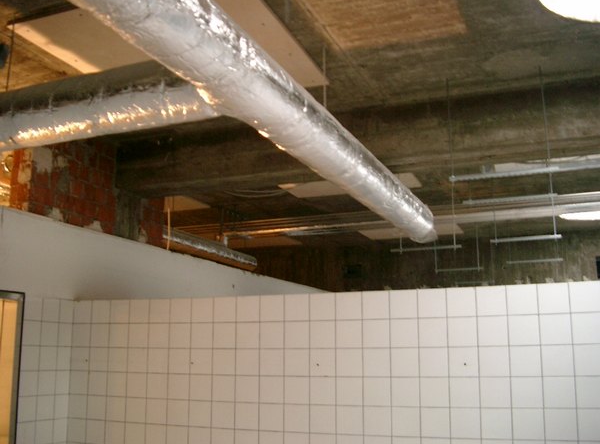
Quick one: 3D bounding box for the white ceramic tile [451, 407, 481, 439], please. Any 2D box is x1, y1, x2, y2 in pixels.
[{"bbox_3d":[0.818,0.993,3.167,0.150,0.150,0.010,-5,-13,21],"label":"white ceramic tile"}]

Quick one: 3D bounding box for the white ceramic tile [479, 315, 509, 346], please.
[{"bbox_3d":[0.956,0.540,3.178,0.150,0.150,0.008,-5,-13,21],"label":"white ceramic tile"}]

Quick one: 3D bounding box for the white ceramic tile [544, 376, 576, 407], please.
[{"bbox_3d":[1.213,0.797,3.002,0.150,0.150,0.009,-5,-13,21],"label":"white ceramic tile"}]

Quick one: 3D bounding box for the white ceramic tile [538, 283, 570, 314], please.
[{"bbox_3d":[1.225,0.368,3.096,0.150,0.150,0.009,-5,-13,21],"label":"white ceramic tile"}]

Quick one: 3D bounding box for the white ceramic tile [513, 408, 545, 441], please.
[{"bbox_3d":[1.077,0.954,3.026,0.150,0.150,0.009,-5,-13,21],"label":"white ceramic tile"}]

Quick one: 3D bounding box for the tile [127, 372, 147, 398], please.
[{"bbox_3d":[-0.999,1.001,3.933,0.150,0.150,0.010,-5,-13,21],"label":"tile"}]

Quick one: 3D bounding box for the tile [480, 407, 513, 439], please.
[{"bbox_3d":[0.948,0.972,3.092,0.150,0.150,0.008,-5,-13,21],"label":"tile"}]

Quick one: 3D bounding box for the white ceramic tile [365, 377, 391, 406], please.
[{"bbox_3d":[0.405,0.889,3.361,0.150,0.150,0.010,-5,-13,21],"label":"white ceramic tile"}]

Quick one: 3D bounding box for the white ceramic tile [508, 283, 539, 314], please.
[{"bbox_3d":[1.112,0.389,3.209,0.150,0.150,0.010,-5,-13,21],"label":"white ceramic tile"}]

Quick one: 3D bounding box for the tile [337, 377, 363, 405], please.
[{"bbox_3d":[0.264,0.901,3.416,0.150,0.150,0.010,-5,-13,21],"label":"tile"}]

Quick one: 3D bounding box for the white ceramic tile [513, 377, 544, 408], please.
[{"bbox_3d":[1.094,0.821,3.091,0.150,0.150,0.010,-5,-13,21],"label":"white ceramic tile"}]

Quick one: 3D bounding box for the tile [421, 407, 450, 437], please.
[{"bbox_3d":[0.680,1.007,3.220,0.150,0.150,0.010,-5,-13,21],"label":"tile"}]

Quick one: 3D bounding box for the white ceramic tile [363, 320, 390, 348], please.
[{"bbox_3d":[0.405,0.594,3.418,0.150,0.150,0.010,-5,-13,21],"label":"white ceramic tile"}]

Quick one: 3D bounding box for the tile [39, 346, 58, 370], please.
[{"bbox_3d":[-1.556,0.838,3.967,0.009,0.150,0.150,-5,-13,21],"label":"tile"}]

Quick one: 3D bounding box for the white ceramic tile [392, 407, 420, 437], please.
[{"bbox_3d":[0.548,1.032,3.300,0.150,0.150,0.009,-5,-13,21],"label":"white ceramic tile"}]

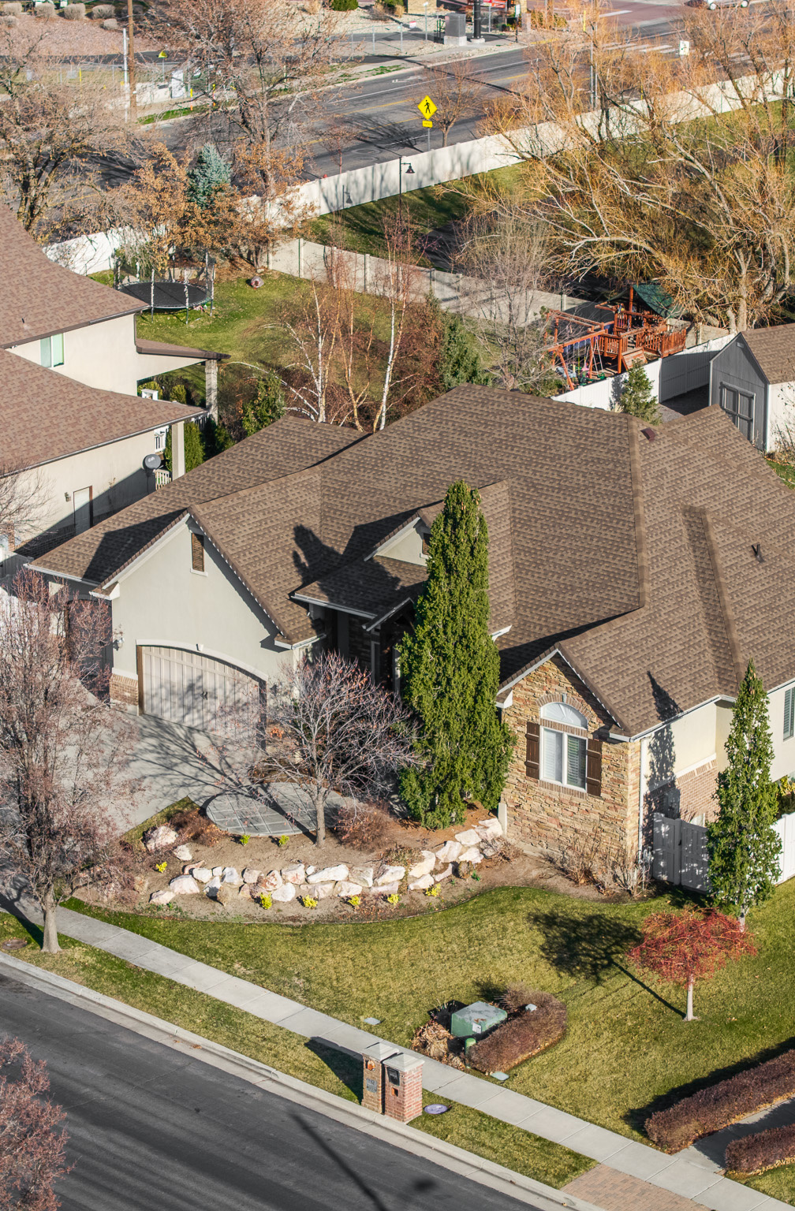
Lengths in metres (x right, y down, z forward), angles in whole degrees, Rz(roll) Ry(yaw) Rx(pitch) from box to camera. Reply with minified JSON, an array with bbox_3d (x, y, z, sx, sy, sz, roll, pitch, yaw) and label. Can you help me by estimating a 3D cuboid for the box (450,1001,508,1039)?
[{"bbox_3d":[1.954,9.911,77.458,0.950,0.680,0.920,14,24,36],"label":"box"}]

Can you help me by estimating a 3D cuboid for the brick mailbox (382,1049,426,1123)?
[{"bbox_3d":[0.153,10.931,74.463,0.680,1.530,0.660,17,25,41],"label":"brick mailbox"}]

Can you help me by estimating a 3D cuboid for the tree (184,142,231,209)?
[{"bbox_3d":[-9.131,-19.841,157.145,2.700,4.853,2.700,0,18,0],"label":"tree"}]

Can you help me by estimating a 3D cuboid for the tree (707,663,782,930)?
[{"bbox_3d":[8.779,4.836,82.090,1.950,7.194,1.950,0,18,0],"label":"tree"}]

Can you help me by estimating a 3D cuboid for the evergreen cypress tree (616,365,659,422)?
[{"bbox_3d":[9.230,-8.020,125.093,1.650,2.550,1.650,0,19,0],"label":"evergreen cypress tree"}]

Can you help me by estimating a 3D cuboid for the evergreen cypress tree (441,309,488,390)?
[{"bbox_3d":[2.572,-9.394,126.688,1.900,4.200,1.900,0,19,0],"label":"evergreen cypress tree"}]

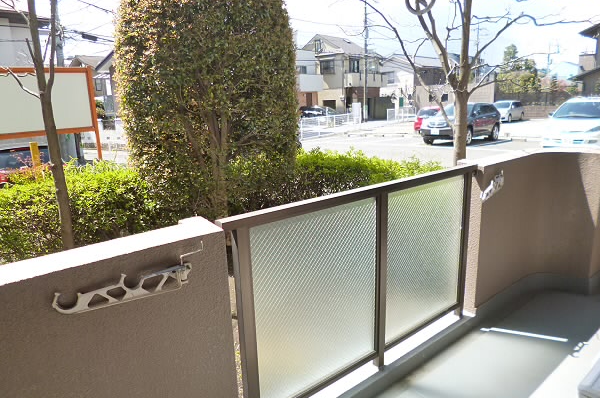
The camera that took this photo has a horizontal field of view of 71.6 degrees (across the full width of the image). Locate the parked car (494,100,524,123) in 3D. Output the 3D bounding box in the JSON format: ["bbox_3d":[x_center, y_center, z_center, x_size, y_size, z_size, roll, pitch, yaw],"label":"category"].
[{"bbox_3d":[15.284,-6.558,31.025,1.740,1.600,4.600,11,18,42],"label":"parked car"}]

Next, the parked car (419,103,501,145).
[{"bbox_3d":[7.317,-3.363,18.577,1.860,1.680,4.720,11,19,43],"label":"parked car"}]

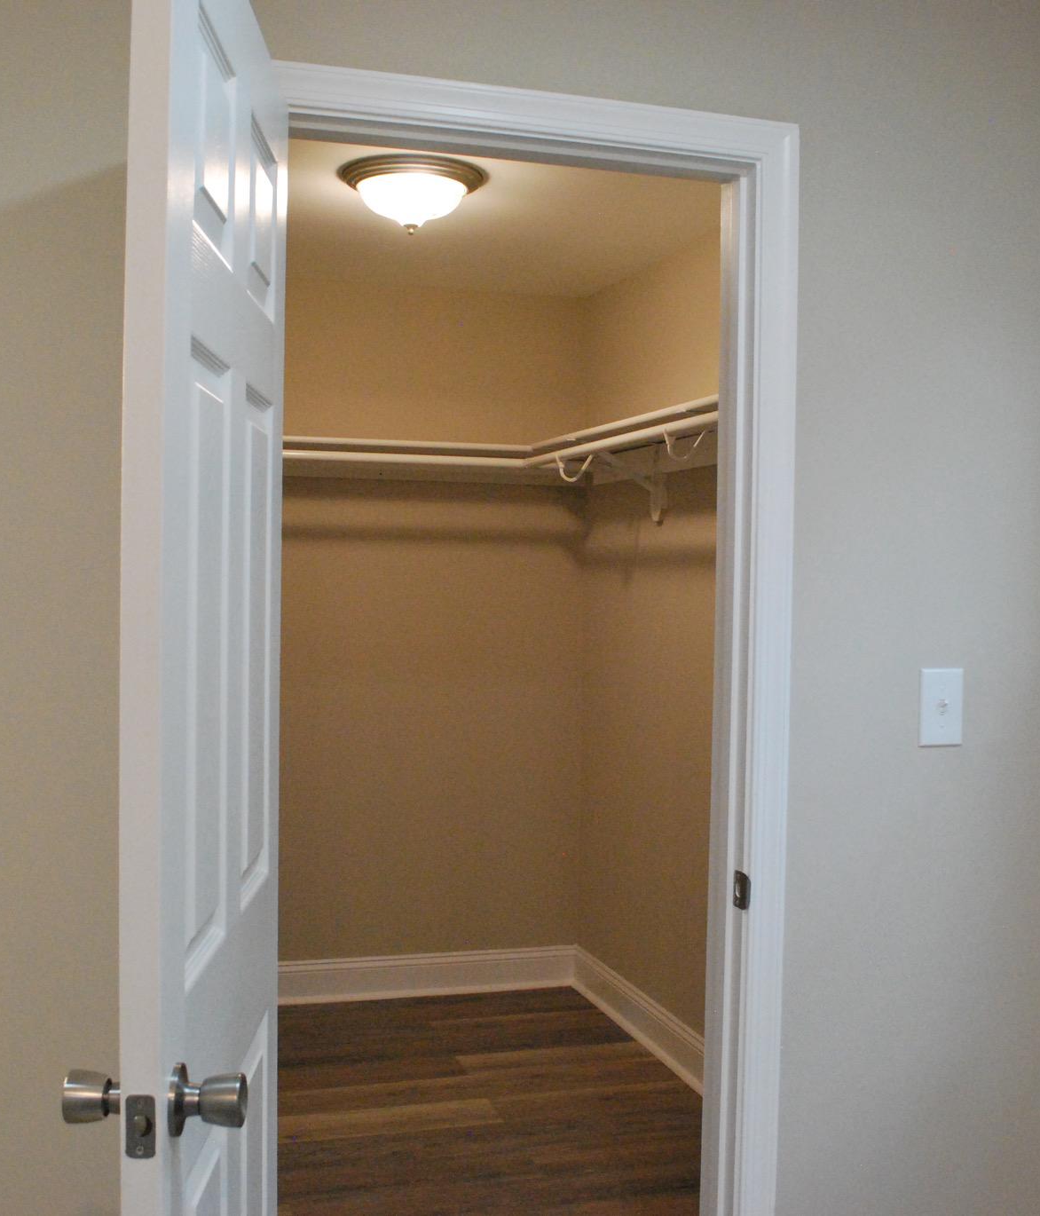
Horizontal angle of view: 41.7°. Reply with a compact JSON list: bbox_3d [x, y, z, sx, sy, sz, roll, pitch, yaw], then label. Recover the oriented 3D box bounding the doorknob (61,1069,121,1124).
[{"bbox_3d":[-0.372,0.438,1.214,0.063,0.060,0.060,1,2,-2],"label":"doorknob"}]

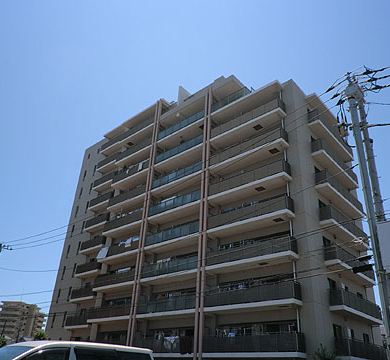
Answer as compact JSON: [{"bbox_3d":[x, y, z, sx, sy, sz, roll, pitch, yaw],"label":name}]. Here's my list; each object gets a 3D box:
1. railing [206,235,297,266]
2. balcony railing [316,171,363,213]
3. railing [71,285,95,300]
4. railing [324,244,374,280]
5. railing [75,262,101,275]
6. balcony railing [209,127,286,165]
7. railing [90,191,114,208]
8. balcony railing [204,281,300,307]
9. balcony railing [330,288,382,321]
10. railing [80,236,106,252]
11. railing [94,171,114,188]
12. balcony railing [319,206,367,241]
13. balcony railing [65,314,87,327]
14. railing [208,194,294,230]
[{"bbox_3d":[3.790,5.268,25.530,6.990,1.090,1.040,-21,-37,37],"label":"railing"},{"bbox_3d":[11.996,1.371,29.655,0.914,1.050,7.356,-21,-37,37],"label":"balcony railing"},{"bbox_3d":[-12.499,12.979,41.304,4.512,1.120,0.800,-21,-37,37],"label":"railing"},{"bbox_3d":[11.704,6.448,26.866,0.914,1.050,7.356,-21,-37,37],"label":"railing"},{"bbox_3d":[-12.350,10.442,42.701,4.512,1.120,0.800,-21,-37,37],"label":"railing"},{"bbox_3d":[4.236,-2.344,29.720,6.990,1.090,1.040,-21,-37,37],"label":"balcony railing"},{"bbox_3d":[-11.850,2.879,46.862,4.700,1.100,0.940,-21,-37,37],"label":"railing"},{"bbox_3d":[3.642,7.805,24.133,6.990,1.090,1.040,-21,-37,37],"label":"balcony railing"},{"bbox_3d":[11.558,8.987,25.471,0.914,1.050,7.356,-21,-37,37],"label":"balcony railing"},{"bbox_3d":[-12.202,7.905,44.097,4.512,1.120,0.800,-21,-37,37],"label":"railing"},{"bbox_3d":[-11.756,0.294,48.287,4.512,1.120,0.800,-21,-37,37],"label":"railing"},{"bbox_3d":[11.850,3.910,28.261,0.914,1.050,7.356,-21,-37,37],"label":"balcony railing"},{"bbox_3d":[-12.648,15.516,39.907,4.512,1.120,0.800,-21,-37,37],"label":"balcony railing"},{"bbox_3d":[3.959,2.788,26.899,7.050,1.050,1.130,-21,-37,37],"label":"railing"}]

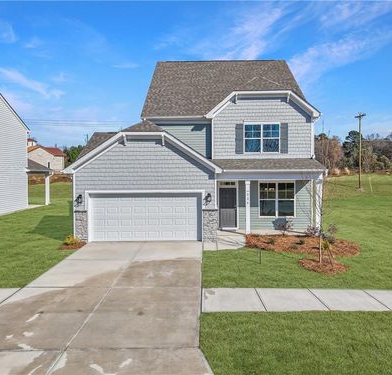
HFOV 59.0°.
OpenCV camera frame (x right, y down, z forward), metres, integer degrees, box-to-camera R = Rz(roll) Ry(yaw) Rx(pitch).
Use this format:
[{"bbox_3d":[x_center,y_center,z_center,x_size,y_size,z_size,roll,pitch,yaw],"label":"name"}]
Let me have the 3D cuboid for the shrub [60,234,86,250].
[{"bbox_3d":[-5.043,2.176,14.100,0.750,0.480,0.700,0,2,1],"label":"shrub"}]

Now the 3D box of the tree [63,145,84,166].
[{"bbox_3d":[-29.298,-6.987,85.000,6.500,7.600,6.500,0,2,1],"label":"tree"}]

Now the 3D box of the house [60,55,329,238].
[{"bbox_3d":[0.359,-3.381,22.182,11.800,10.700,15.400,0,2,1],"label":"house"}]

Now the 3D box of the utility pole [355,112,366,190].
[{"bbox_3d":[24.658,-5.497,52.000,0.350,11.430,2.400,-1,2,-14],"label":"utility pole"}]

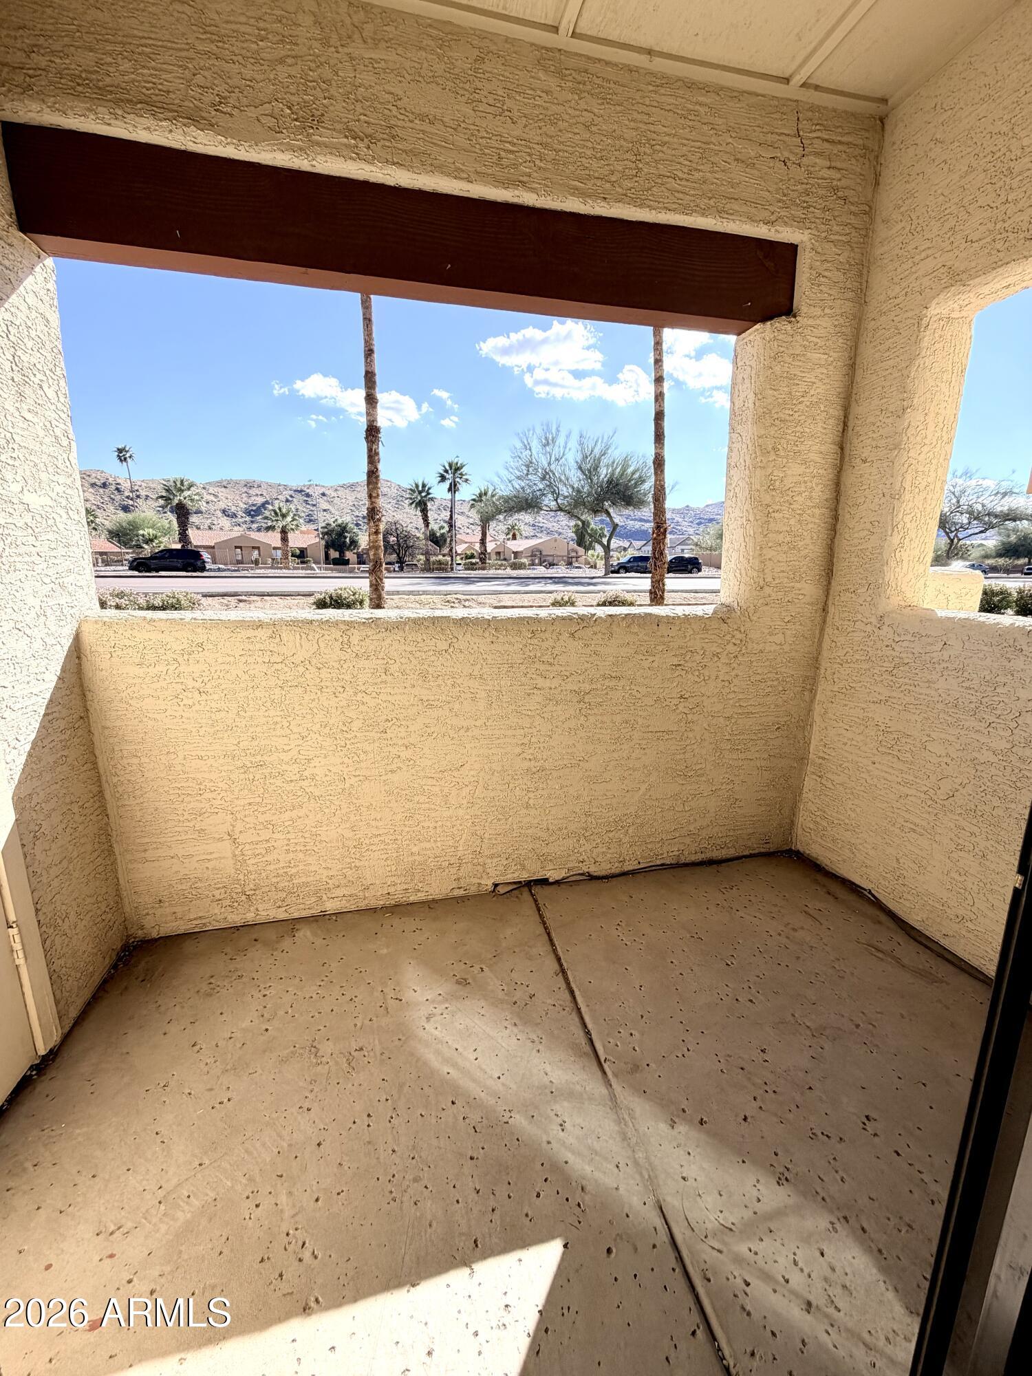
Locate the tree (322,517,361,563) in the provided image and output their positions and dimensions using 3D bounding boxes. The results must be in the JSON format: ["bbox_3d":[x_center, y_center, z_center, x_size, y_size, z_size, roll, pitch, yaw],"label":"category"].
[{"bbox_3d":[-20.388,-16.886,64.382,4.300,5.536,4.300,-3,13,-12],"label":"tree"}]

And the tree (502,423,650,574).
[{"bbox_3d":[4.722,-13.990,41.803,11.000,10.725,10.000,-3,13,-12],"label":"tree"}]

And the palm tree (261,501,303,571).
[{"bbox_3d":[-22.357,-14.601,53.296,3.550,6.309,3.550,-3,13,-12],"label":"palm tree"}]

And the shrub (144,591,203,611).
[{"bbox_3d":[-8.701,-2.199,14.045,1.350,0.489,1.250,-3,13,-12],"label":"shrub"}]

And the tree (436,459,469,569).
[{"bbox_3d":[-5.905,-15.912,51.376,3.000,10.072,3.000,-3,13,-12],"label":"tree"}]

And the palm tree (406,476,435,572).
[{"bbox_3d":[-8.648,-15.041,51.575,2.600,8.285,2.600,-3,13,-12],"label":"palm tree"}]

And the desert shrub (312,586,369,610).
[{"bbox_3d":[-4.673,-2.378,14.735,1.480,0.586,1.350,-3,13,-12],"label":"desert shrub"}]

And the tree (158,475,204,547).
[{"bbox_3d":[-28.894,-14.173,48.128,3.600,7.815,3.600,-3,13,-12],"label":"tree"}]

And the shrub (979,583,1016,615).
[{"bbox_3d":[12.249,-2.275,14.119,0.880,0.729,0.880,-3,13,-12],"label":"shrub"}]

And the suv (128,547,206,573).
[{"bbox_3d":[-25.378,-9.415,40.808,4.850,1.720,1.920,-3,13,-12],"label":"suv"}]

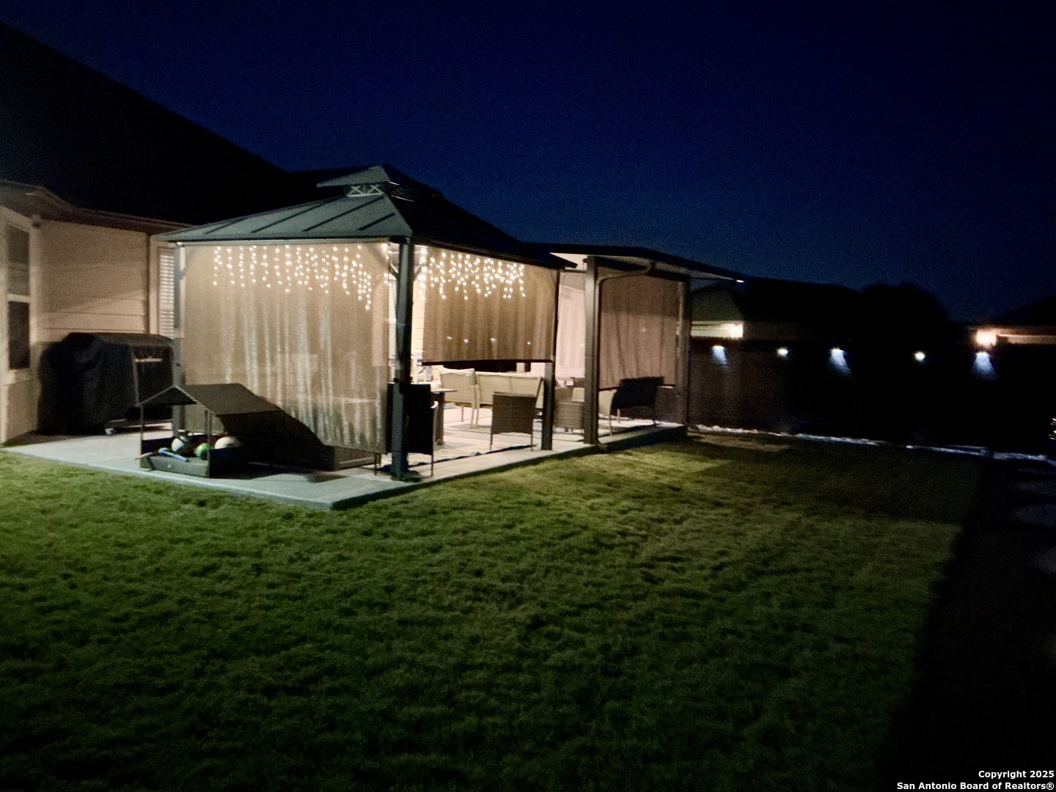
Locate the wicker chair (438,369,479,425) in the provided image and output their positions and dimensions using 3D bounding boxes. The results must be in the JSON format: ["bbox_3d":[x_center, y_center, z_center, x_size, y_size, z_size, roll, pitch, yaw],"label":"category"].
[{"bbox_3d":[-1.012,0.015,12.936,0.640,0.860,0.680,3,4,14],"label":"wicker chair"}]

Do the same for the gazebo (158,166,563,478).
[{"bbox_3d":[-1.776,-1.024,9.912,3.650,3.260,3.450,5,4,29],"label":"gazebo"}]

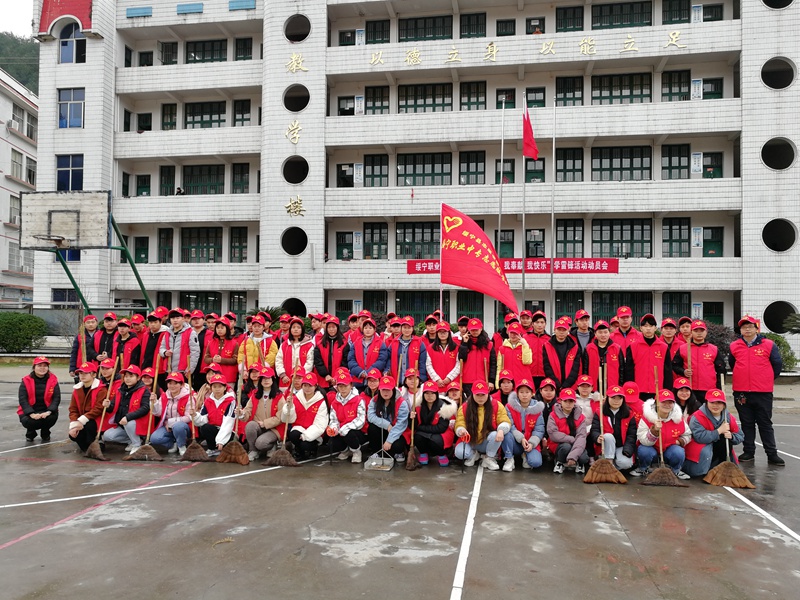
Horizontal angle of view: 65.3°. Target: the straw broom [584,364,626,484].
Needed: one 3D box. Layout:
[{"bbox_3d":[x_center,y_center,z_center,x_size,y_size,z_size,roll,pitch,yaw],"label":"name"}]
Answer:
[{"bbox_3d":[2.130,1.297,6.500,0.450,1.240,0.160,0,-1,10],"label":"straw broom"}]

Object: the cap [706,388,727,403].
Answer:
[{"bbox_3d":[3.424,1.033,6.750,0.190,0.150,0.250,0,-3,23],"label":"cap"}]

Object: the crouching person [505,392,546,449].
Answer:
[{"bbox_3d":[1.421,1.393,7.108,0.540,1.000,0.680,0,-1,7],"label":"crouching person"}]

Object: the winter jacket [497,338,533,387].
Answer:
[{"bbox_3d":[1.489,0.829,8.150,0.500,0.660,0.360,0,-1,9],"label":"winter jacket"}]

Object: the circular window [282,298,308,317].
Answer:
[{"bbox_3d":[-5.072,0.601,30.000,1.400,1.400,0.250,0,-1,10],"label":"circular window"}]

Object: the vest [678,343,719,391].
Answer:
[{"bbox_3d":[3.875,0.863,8.100,0.490,0.630,0.290,0,-3,23],"label":"vest"}]

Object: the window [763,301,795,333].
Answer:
[{"bbox_3d":[16.211,0.745,26.550,1.400,1.400,0.250,0,-1,10],"label":"window"}]

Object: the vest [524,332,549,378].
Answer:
[{"bbox_3d":[1.931,0.774,8.700,0.470,0.630,0.280,0,-1,10],"label":"vest"}]

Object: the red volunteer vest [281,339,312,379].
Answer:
[{"bbox_3d":[-1.395,0.860,8.450,0.440,0.660,0.300,1,-2,0],"label":"red volunteer vest"}]

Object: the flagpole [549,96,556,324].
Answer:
[{"bbox_3d":[5.522,-2.573,22.580,0.120,9.530,0.120,1,-1,10],"label":"flagpole"}]

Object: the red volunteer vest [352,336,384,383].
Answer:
[{"bbox_3d":[-0.418,0.784,8.150,0.440,0.620,0.280,1,-1,-3],"label":"red volunteer vest"}]

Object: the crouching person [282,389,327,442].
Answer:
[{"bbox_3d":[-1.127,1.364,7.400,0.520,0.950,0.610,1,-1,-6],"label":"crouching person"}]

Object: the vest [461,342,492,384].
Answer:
[{"bbox_3d":[0.969,0.804,7.900,0.440,0.580,0.280,0,-3,7],"label":"vest"}]

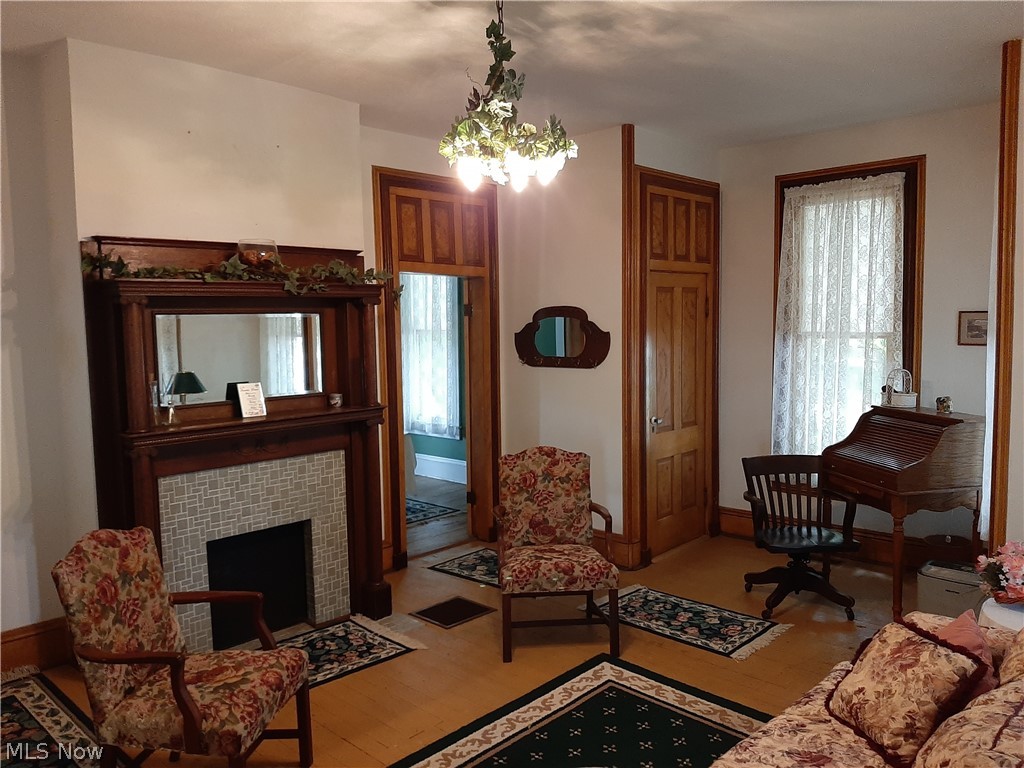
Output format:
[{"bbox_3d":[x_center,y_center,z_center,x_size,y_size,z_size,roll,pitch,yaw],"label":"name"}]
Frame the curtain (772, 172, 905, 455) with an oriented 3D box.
[{"bbox_3d":[2.165,-0.291,5.165,0.812,2.095,0.090,4,7,44],"label":"curtain"}]

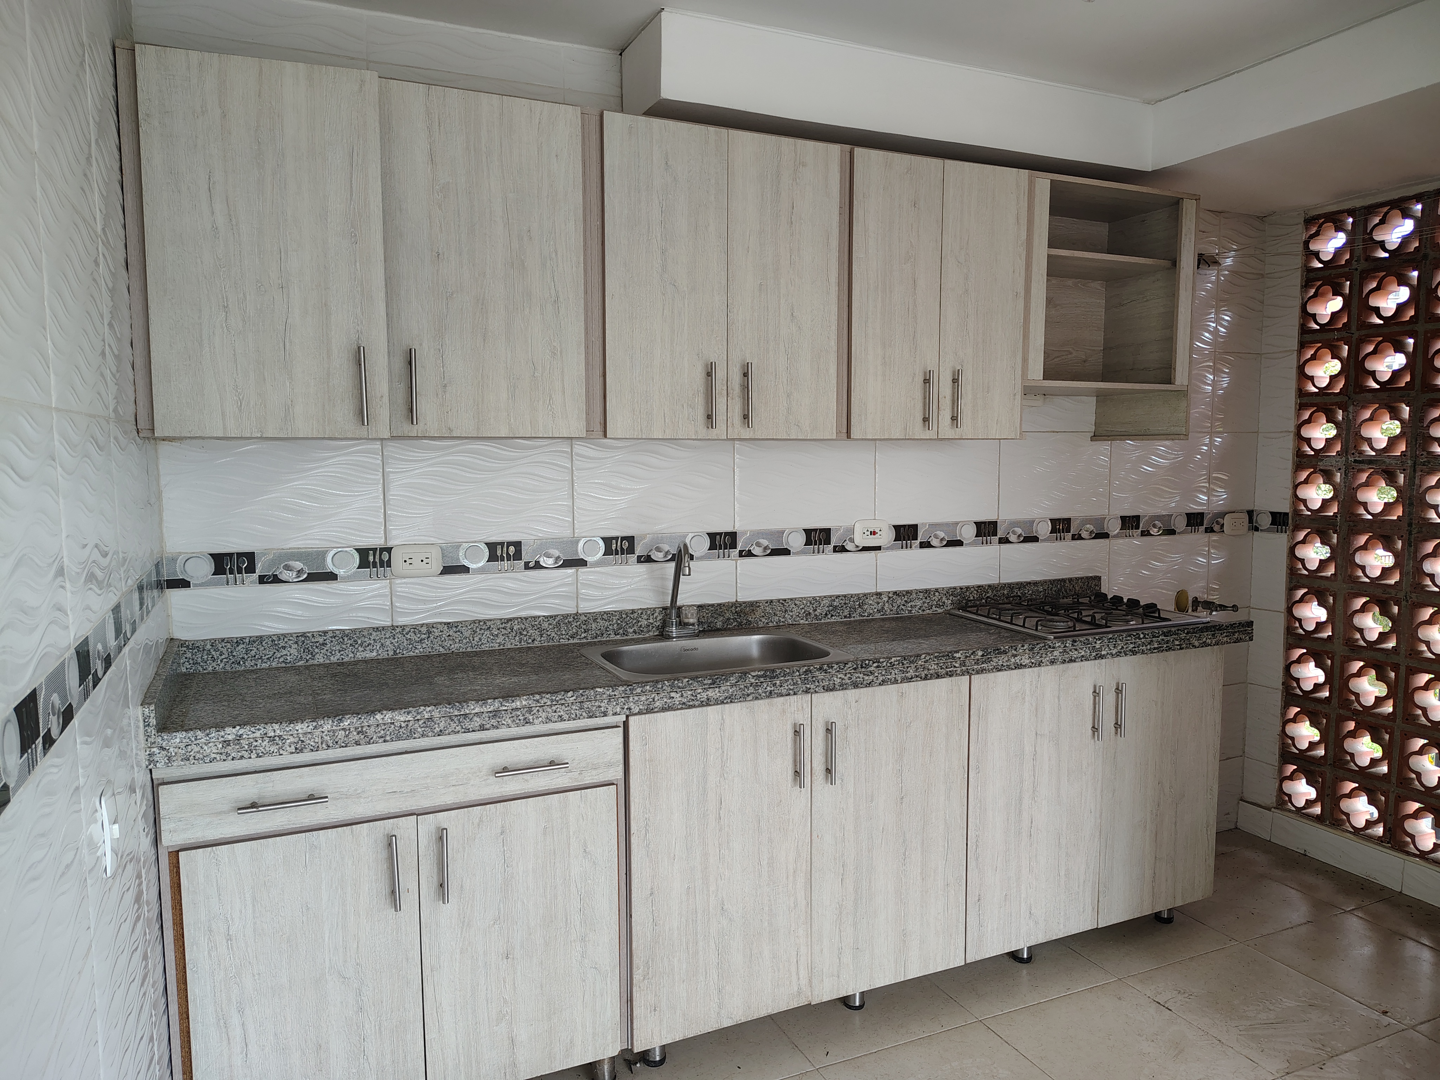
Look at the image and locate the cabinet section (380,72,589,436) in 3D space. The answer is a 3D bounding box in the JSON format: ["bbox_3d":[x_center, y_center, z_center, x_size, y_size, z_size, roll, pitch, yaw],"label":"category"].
[{"bbox_3d":[-0.547,-0.565,2.187,0.405,0.683,0.366,-3,6,-24],"label":"cabinet section"}]

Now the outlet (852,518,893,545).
[{"bbox_3d":[0.444,-0.020,2.883,0.118,0.078,0.015,-3,6,-24],"label":"outlet"}]

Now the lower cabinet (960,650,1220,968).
[{"bbox_3d":[0.922,0.674,2.894,0.880,0.797,0.489,-3,6,-24],"label":"lower cabinet"}]

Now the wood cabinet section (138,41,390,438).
[{"bbox_3d":[-0.911,-0.549,2.024,0.405,0.682,0.366,-3,6,-24],"label":"wood cabinet section"}]

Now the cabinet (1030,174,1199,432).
[{"bbox_3d":[0.997,-0.630,2.879,0.624,0.681,0.359,-3,6,-24],"label":"cabinet"}]

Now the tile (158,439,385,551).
[{"bbox_3d":[-0.990,-0.113,2.236,0.454,0.273,0.010,-3,6,-24],"label":"tile"}]

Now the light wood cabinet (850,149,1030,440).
[{"bbox_3d":[0.474,-0.608,2.642,0.525,0.678,0.368,-3,6,-24],"label":"light wood cabinet"}]

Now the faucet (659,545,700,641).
[{"bbox_3d":[-0.087,0.127,2.520,0.095,0.256,0.145,-3,6,-24],"label":"faucet"}]

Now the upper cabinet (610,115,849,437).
[{"bbox_3d":[-0.046,-0.589,2.420,0.600,0.684,0.360,-3,6,-24],"label":"upper cabinet"}]

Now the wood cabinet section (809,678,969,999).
[{"bbox_3d":[0.309,0.687,2.613,0.443,0.736,0.500,-3,6,-24],"label":"wood cabinet section"}]

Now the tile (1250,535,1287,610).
[{"bbox_3d":[1.926,0.116,3.498,0.010,0.267,0.132,-3,6,-24],"label":"tile"}]

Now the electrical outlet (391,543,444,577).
[{"bbox_3d":[-0.716,0.051,2.368,0.116,0.078,0.014,-3,6,-24],"label":"electrical outlet"}]

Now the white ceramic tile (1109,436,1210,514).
[{"bbox_3d":[1.474,-0.222,3.331,0.459,0.273,0.010,-3,6,-24],"label":"white ceramic tile"}]

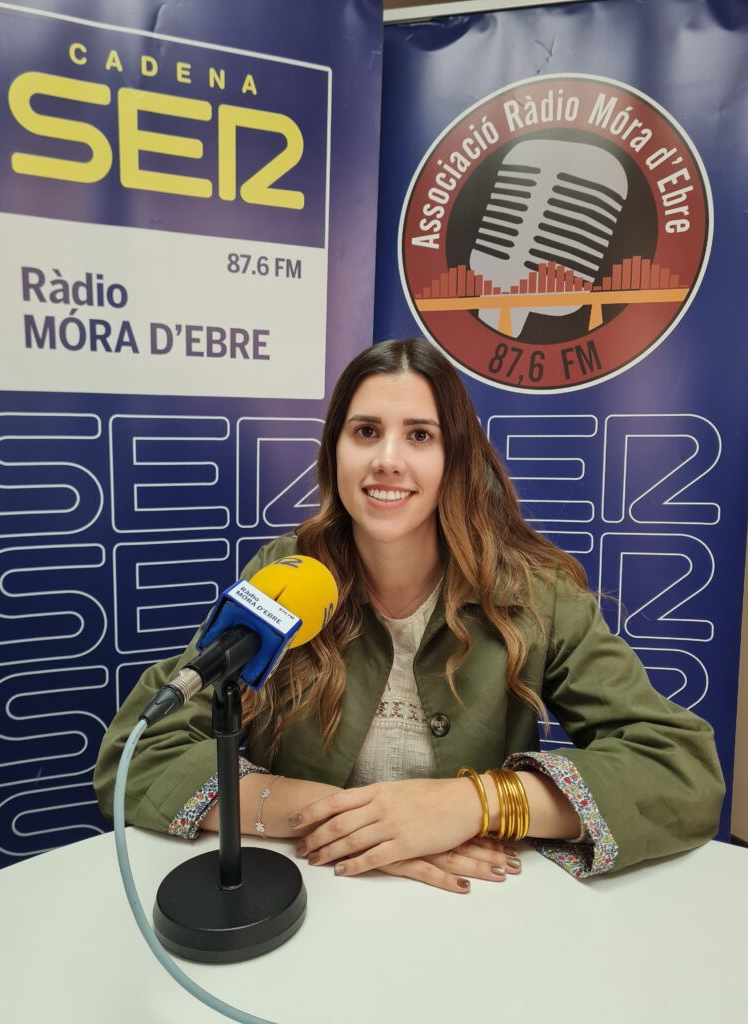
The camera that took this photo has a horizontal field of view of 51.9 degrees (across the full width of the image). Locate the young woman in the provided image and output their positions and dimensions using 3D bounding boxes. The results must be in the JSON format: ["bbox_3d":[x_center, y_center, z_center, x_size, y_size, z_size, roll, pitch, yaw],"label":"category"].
[{"bbox_3d":[0.025,0.407,0.984,0.660,1.240,0.640,1,6,6],"label":"young woman"}]

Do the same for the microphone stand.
[{"bbox_3d":[-0.124,0.246,0.659,0.132,0.210,0.132,0,6,0],"label":"microphone stand"}]

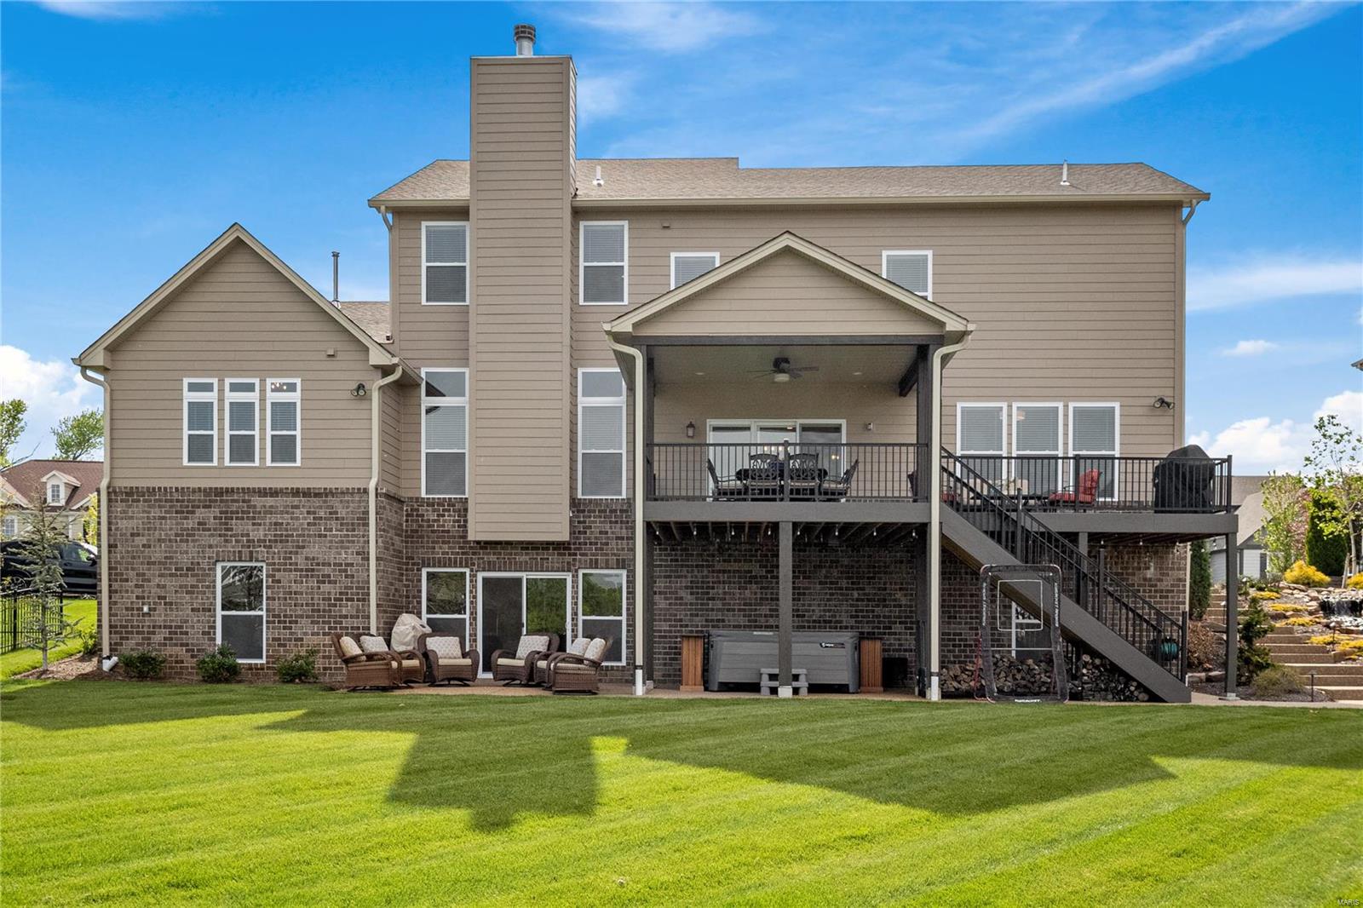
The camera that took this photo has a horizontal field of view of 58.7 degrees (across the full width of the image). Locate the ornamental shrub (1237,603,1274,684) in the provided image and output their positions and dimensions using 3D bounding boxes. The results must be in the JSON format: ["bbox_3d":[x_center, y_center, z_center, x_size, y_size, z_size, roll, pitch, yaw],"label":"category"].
[{"bbox_3d":[9.916,3.265,20.980,0.739,1.428,0.739,0,0,3],"label":"ornamental shrub"}]

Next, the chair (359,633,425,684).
[{"bbox_3d":[-5.142,3.641,21.500,0.900,0.880,0.820,0,0,44],"label":"chair"}]

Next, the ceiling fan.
[{"bbox_3d":[1.765,-1.428,20.700,1.280,0.430,1.280,0,0,3],"label":"ceiling fan"}]

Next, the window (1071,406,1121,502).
[{"bbox_3d":[7.581,-0.043,22.222,0.926,1.773,0.118,0,0,3],"label":"window"}]

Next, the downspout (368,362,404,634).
[{"bbox_3d":[-5.251,1.098,21.522,0.630,5.467,0.246,0,0,3],"label":"downspout"}]

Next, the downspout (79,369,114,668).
[{"bbox_3d":[-10.475,1.165,21.719,0.680,5.467,0.246,0,0,3],"label":"downspout"}]

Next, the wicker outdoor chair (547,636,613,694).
[{"bbox_3d":[-1.676,3.456,19.749,0.936,0.955,0.827,0,0,-16],"label":"wicker outdoor chair"}]

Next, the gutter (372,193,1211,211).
[{"bbox_3d":[1.841,-4.690,22.440,15.530,0.150,0.140,0,0,3],"label":"gutter"}]

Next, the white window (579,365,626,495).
[{"bbox_3d":[-1.498,-0.400,23.090,0.915,2.485,0.100,0,0,3],"label":"white window"}]

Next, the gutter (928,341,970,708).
[{"bbox_3d":[4.241,1.007,19.100,0.660,5.800,0.170,0,0,3],"label":"gutter"}]

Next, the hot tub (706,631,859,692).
[{"bbox_3d":[1.791,3.565,20.685,2.384,0.985,2.265,0,0,3],"label":"hot tub"}]

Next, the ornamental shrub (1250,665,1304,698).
[{"bbox_3d":[10.152,3.874,20.600,0.860,0.530,0.750,0,0,3],"label":"ornamental shrub"}]

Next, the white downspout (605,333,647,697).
[{"bbox_3d":[-0.871,0.945,18.863,0.630,5.683,0.246,0,0,3],"label":"white downspout"}]

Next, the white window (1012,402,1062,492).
[{"bbox_3d":[6.659,-0.048,22.600,0.940,1.820,0.100,0,0,3],"label":"white window"}]

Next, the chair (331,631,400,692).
[{"bbox_3d":[-5.247,3.462,20.192,0.965,0.965,0.827,0,0,-2],"label":"chair"}]

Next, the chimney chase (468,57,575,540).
[{"bbox_3d":[-3.001,-2.917,23.000,1.860,9.053,0.780,0,-2,3],"label":"chimney chase"}]

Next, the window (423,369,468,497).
[{"bbox_3d":[-4.532,-0.415,23.272,0.915,2.480,0.100,0,0,3],"label":"window"}]

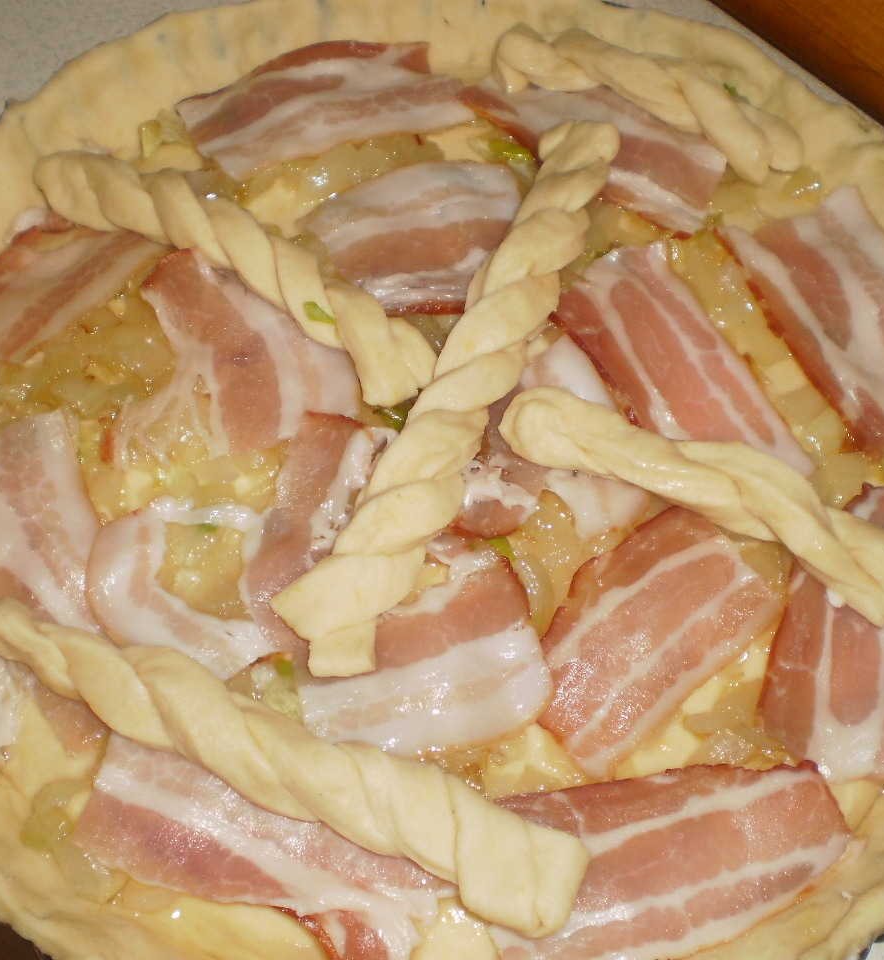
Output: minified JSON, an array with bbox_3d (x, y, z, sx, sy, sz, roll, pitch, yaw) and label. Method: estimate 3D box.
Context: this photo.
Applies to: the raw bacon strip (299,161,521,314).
[{"bbox_3d":[-0.008,-0.063,0.346,0.058,0.008,0.048,-1,63,-3],"label":"raw bacon strip"}]

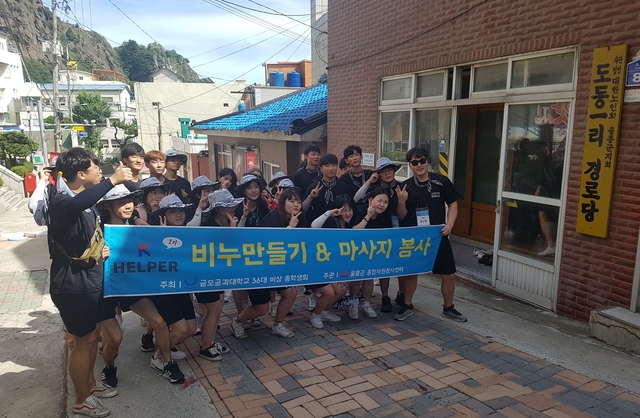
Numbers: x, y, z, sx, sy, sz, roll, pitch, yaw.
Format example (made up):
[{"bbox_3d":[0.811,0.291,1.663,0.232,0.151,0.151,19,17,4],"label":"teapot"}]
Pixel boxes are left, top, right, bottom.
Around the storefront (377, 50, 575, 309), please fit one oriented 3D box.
[{"bbox_3d":[1.658,-0.459,5.951,0.200,2.513,3.207,-4,11,-26],"label":"storefront"}]

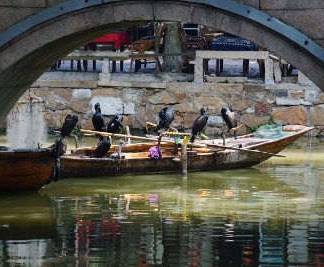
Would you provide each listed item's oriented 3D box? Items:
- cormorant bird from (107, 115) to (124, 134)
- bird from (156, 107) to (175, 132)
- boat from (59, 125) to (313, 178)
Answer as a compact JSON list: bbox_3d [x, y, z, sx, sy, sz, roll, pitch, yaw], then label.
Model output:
[{"bbox_3d":[-0.770,-0.116,37.200,0.300,0.420,0.220,1,3,12],"label":"cormorant bird"},{"bbox_3d":[0.042,-0.233,37.400,0.330,0.440,0.240,0,3,-5],"label":"bird"},{"bbox_3d":[0.240,0.314,37.075,4.650,0.750,1.200,-2,4,-26],"label":"boat"}]

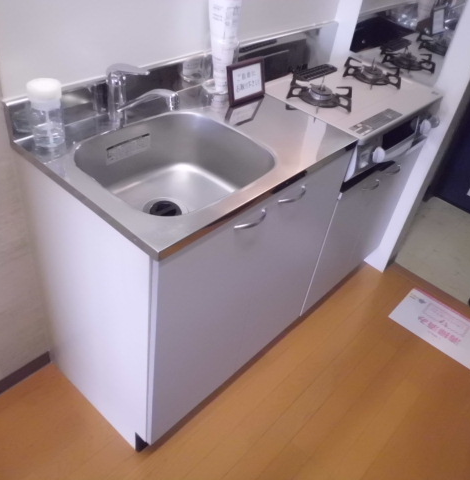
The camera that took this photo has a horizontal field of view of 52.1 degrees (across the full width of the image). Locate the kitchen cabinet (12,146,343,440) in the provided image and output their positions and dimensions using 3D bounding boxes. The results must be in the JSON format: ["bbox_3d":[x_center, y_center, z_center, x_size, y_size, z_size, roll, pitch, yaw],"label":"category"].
[{"bbox_3d":[-0.136,0.078,1.463,0.485,0.811,0.711,34,46,26],"label":"kitchen cabinet"}]

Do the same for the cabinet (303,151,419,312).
[{"bbox_3d":[0.289,-0.139,1.910,0.474,0.644,0.589,34,46,26],"label":"cabinet"}]

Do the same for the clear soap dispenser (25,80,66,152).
[{"bbox_3d":[-0.411,-0.274,1.058,0.072,0.127,0.072,34,46,26],"label":"clear soap dispenser"}]

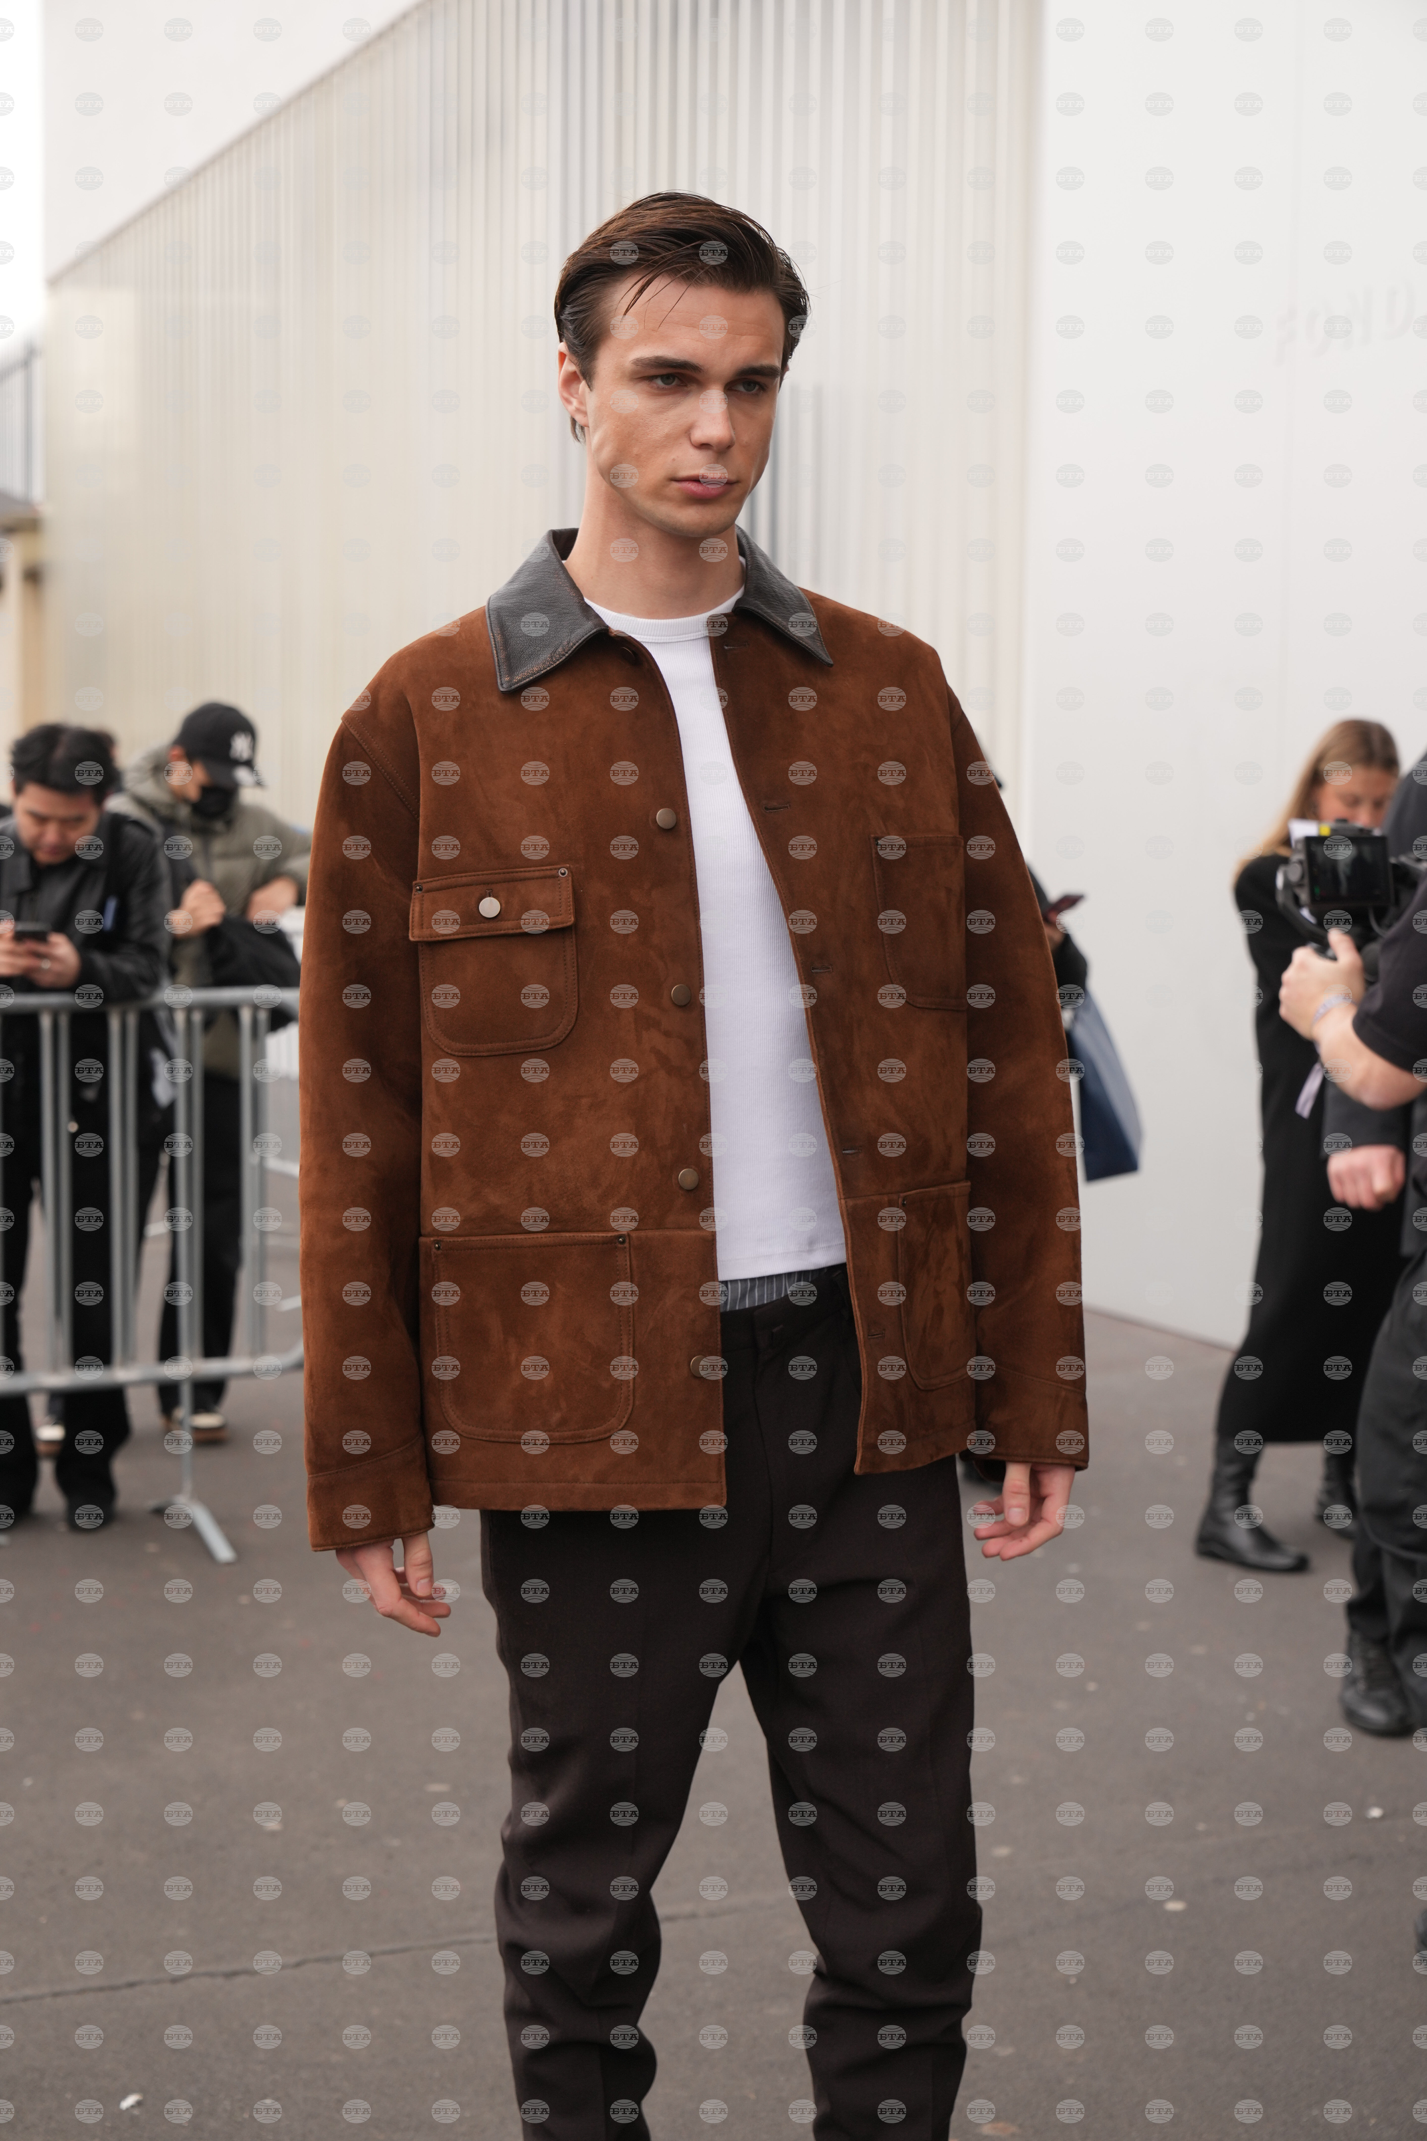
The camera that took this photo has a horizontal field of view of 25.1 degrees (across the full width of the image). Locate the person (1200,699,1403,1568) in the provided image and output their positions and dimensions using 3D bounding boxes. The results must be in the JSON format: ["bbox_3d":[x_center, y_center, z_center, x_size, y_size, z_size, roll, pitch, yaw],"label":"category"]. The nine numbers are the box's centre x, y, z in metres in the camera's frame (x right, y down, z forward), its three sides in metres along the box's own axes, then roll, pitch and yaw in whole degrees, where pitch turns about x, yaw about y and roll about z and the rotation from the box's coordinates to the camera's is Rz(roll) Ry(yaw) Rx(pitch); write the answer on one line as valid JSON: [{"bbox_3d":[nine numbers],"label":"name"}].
[{"bbox_3d":[1.225,0.132,6.550,0.500,1.690,0.450,-2,5,-35],"label":"person"}]

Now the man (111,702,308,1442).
[{"bbox_3d":[-1.220,0.003,7.600,0.580,1.740,0.420,-1,4,-20],"label":"man"}]

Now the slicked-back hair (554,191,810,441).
[{"bbox_3d":[-0.028,-0.568,2.410,0.178,0.185,0.210,-1,4,-22],"label":"slicked-back hair"}]

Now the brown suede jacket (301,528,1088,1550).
[{"bbox_3d":[-0.015,-0.039,2.400,0.580,0.710,0.320,-1,4,-22],"label":"brown suede jacket"}]

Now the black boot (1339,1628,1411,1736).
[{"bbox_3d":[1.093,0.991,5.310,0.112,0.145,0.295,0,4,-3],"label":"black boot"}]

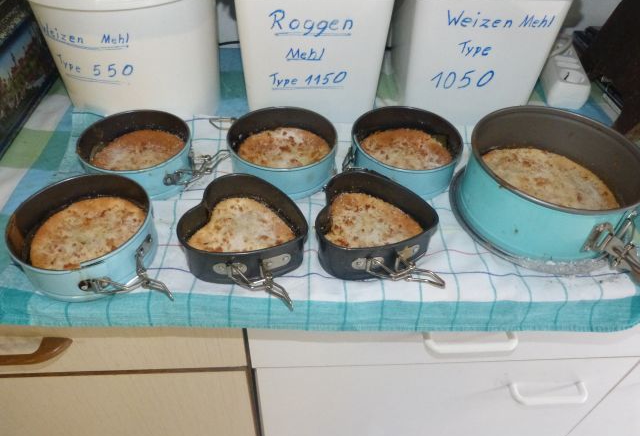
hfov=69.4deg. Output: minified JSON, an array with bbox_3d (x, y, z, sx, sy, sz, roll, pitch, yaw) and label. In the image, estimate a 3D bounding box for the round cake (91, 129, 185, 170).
[{"bbox_3d":[-0.204,-0.070,0.541,0.104,0.022,0.104,2,44,-2],"label":"round cake"}]

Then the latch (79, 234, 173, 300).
[{"bbox_3d":[-0.157,0.054,0.408,0.064,0.021,0.076,29,50,24],"label":"latch"}]

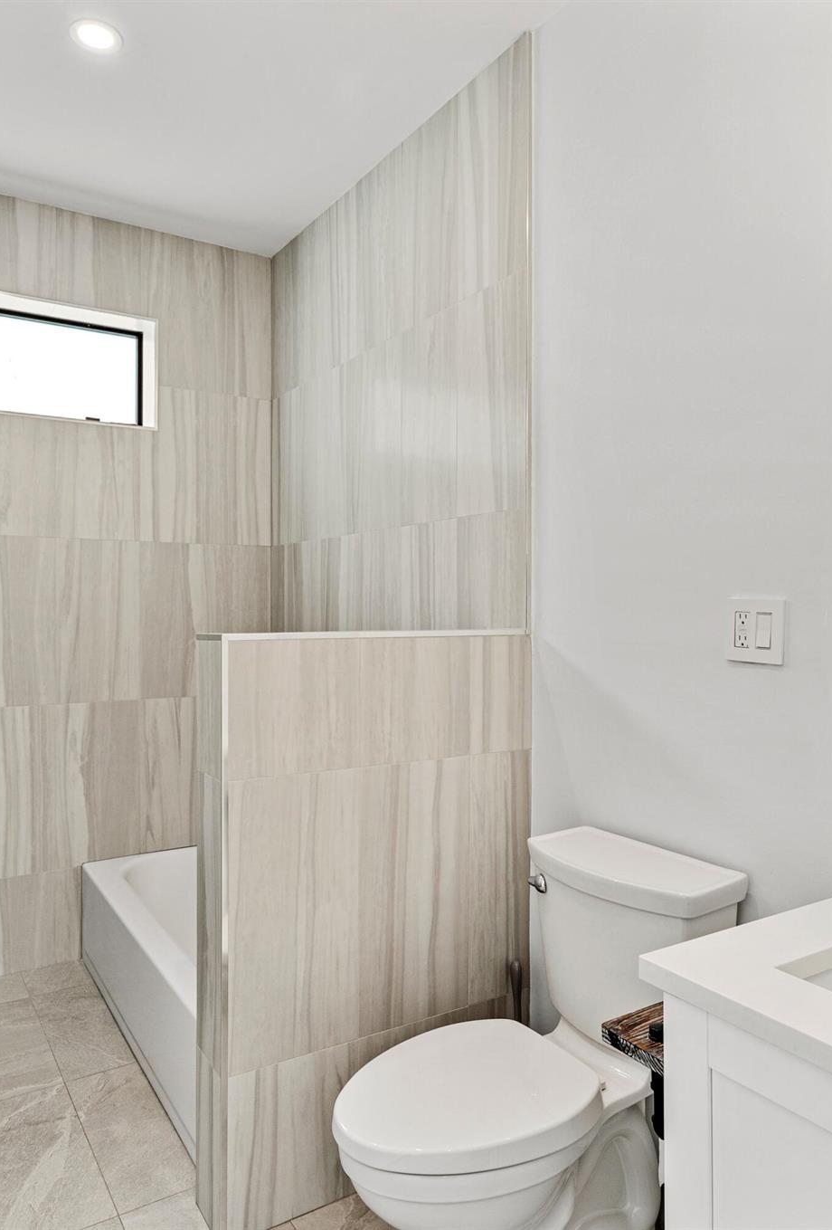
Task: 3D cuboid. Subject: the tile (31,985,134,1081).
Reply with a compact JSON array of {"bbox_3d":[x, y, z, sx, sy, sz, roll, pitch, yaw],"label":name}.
[{"bbox_3d":[-1.041,1.285,2.560,0.202,0.012,0.605,0,0,-33],"label":"tile"}]

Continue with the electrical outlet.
[{"bbox_3d":[0.632,0.031,1.537,0.010,0.119,0.117,0,0,-33],"label":"electrical outlet"}]

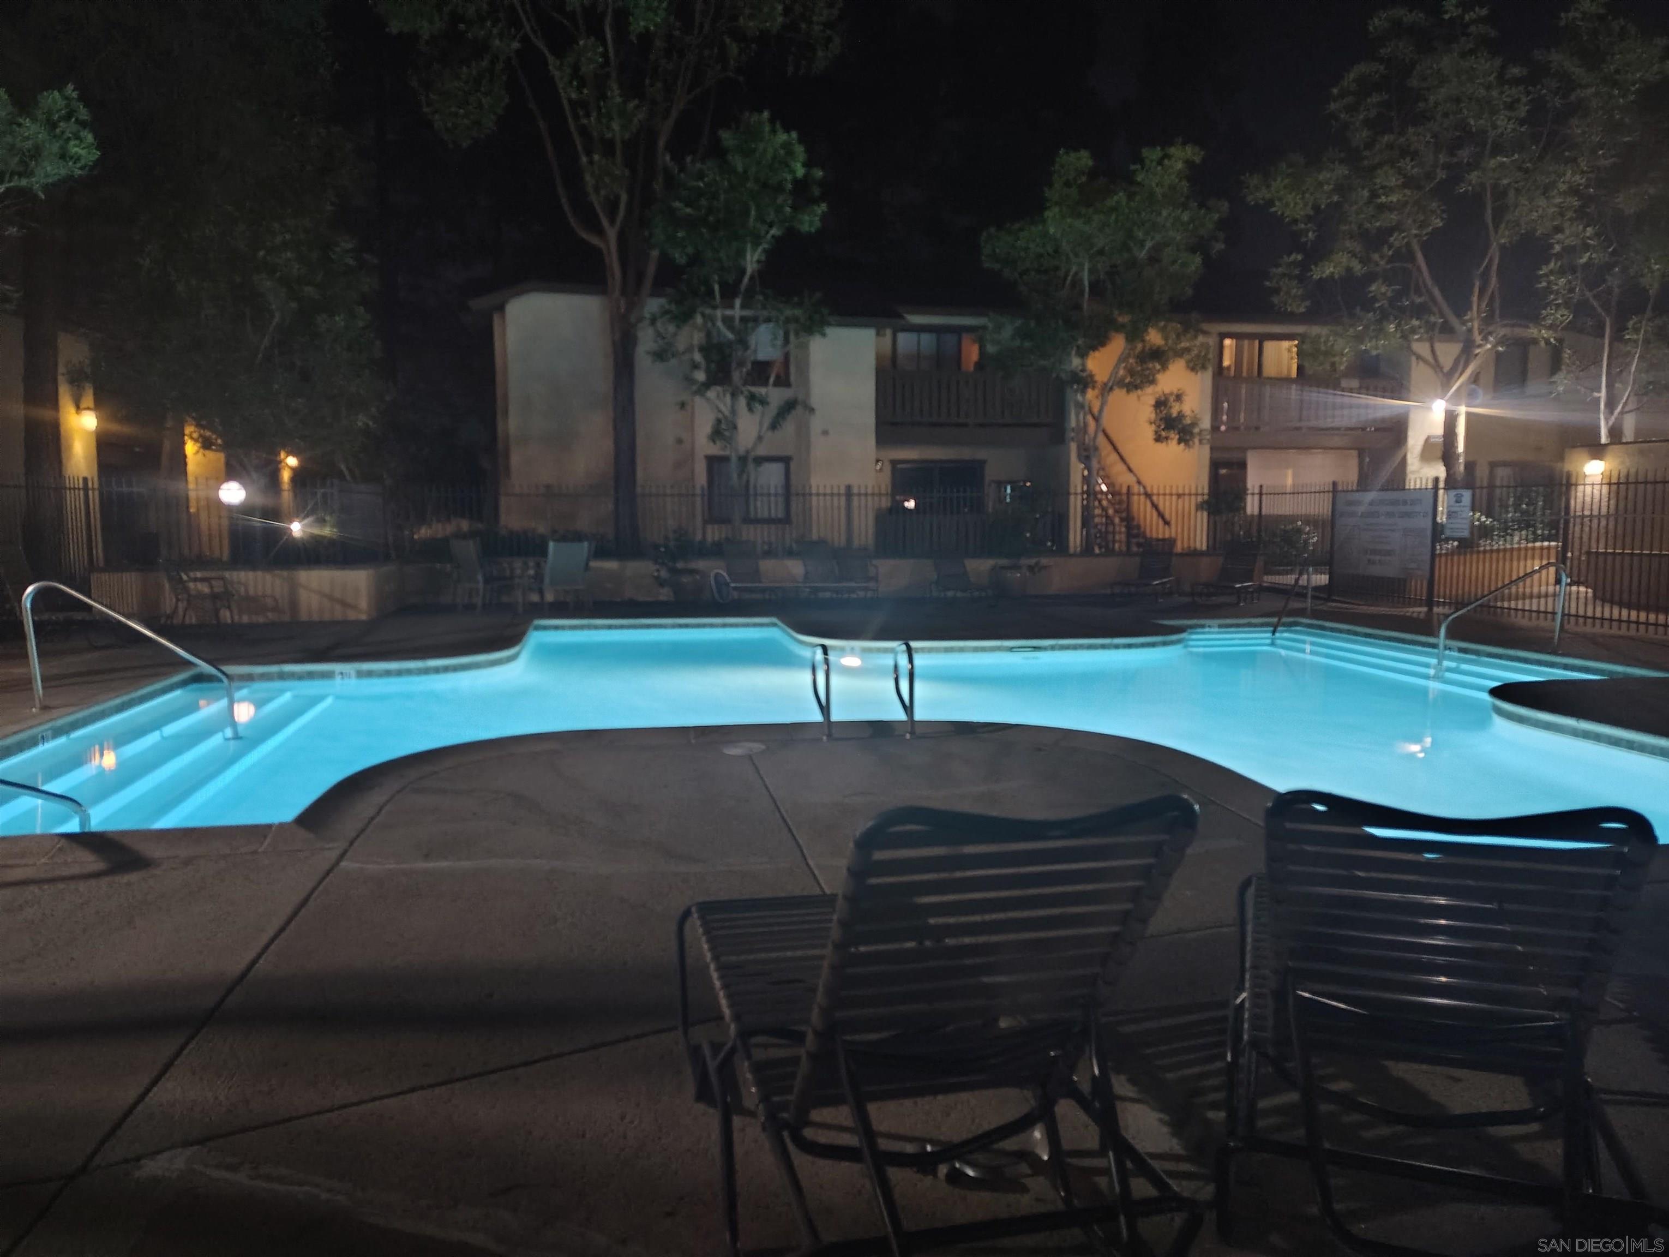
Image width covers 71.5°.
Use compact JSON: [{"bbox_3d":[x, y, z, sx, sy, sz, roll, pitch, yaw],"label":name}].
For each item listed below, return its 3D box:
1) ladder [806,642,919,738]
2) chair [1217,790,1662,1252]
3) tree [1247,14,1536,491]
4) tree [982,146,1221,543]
[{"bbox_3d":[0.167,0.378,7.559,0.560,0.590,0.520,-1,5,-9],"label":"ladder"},{"bbox_3d":[1.132,0.665,2.433,0.650,0.960,1.680,2,6,19],"label":"chair"},{"bbox_3d":[9.535,-5.762,19.755,4.855,9.409,4.655,0,5,0],"label":"tree"},{"bbox_3d":[4.994,-5.100,21.723,4.358,7.652,4.179,0,5,0],"label":"tree"}]

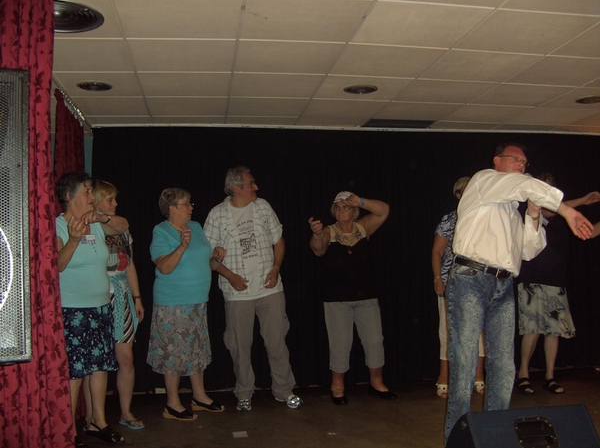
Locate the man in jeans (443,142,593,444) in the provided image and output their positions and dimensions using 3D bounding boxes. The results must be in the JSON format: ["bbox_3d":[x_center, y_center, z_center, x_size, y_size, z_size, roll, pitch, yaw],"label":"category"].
[{"bbox_3d":[1.143,0.368,3.382,0.580,1.680,0.600,2,-5,-40],"label":"man in jeans"}]

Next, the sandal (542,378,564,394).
[{"bbox_3d":[1.893,1.217,4.764,0.095,0.085,0.240,1,-4,-32],"label":"sandal"}]

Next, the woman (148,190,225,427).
[{"bbox_3d":[-0.757,0.520,4.340,0.480,1.560,0.500,-3,-4,35],"label":"woman"}]

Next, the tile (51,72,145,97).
[{"bbox_3d":[-1.337,-0.912,4.178,0.600,0.025,0.600,0,-4,-8],"label":"tile"}]

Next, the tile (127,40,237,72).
[{"bbox_3d":[-0.670,-0.970,3.679,0.600,0.025,0.600,0,-4,-9],"label":"tile"}]

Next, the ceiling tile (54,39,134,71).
[{"bbox_3d":[-1.218,-0.941,3.558,0.580,0.025,0.600,0,-4,-8],"label":"ceiling tile"}]

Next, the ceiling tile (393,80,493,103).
[{"bbox_3d":[1.014,-0.939,4.524,0.600,0.025,0.600,0,-4,-8],"label":"ceiling tile"}]

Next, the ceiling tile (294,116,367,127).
[{"bbox_3d":[0.275,-0.871,5.411,0.600,0.025,0.270,0,-4,-8],"label":"ceiling tile"}]

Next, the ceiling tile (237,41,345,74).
[{"bbox_3d":[-0.081,-0.975,3.753,0.600,0.025,0.600,0,-4,-8],"label":"ceiling tile"}]

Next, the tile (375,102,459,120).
[{"bbox_3d":[0.933,-0.908,5.128,0.600,0.025,0.600,0,-4,-9],"label":"tile"}]

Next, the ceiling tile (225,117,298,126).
[{"bbox_3d":[-0.343,-0.865,5.542,0.600,0.025,0.600,0,-4,-9],"label":"ceiling tile"}]

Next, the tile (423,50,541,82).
[{"bbox_3d":[1.084,-0.964,3.899,0.600,0.025,0.600,0,-4,-8],"label":"tile"}]

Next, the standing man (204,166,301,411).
[{"bbox_3d":[-0.347,0.459,4.640,0.660,1.770,0.450,0,-4,-16],"label":"standing man"}]

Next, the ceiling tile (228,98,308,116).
[{"bbox_3d":[-0.257,-0.899,4.937,0.600,0.025,0.600,0,-4,-8],"label":"ceiling tile"}]

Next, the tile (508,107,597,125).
[{"bbox_3d":[2.079,-0.900,5.323,0.600,0.025,0.600,0,-4,-9],"label":"tile"}]

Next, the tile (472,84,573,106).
[{"bbox_3d":[1.574,-0.927,4.586,0.600,0.025,0.600,0,-4,-8],"label":"tile"}]

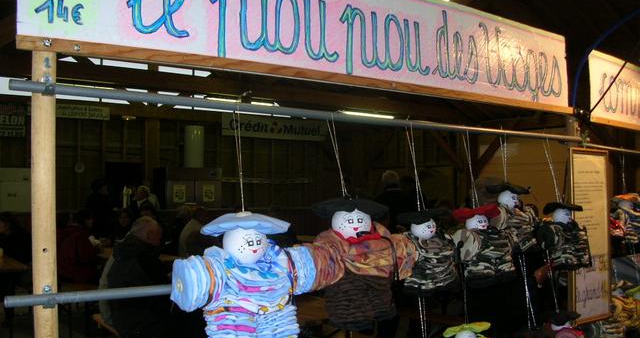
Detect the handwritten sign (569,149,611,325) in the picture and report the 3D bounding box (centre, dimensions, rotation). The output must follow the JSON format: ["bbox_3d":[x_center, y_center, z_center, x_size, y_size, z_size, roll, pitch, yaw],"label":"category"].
[{"bbox_3d":[1.046,0.261,2.500,0.285,0.670,0.030,2,-3,-37],"label":"handwritten sign"}]

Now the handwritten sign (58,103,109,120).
[{"bbox_3d":[-4.147,-0.999,11.300,0.990,0.250,0.020,1,-3,-25],"label":"handwritten sign"}]

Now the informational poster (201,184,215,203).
[{"bbox_3d":[-2.042,0.452,11.850,0.215,0.305,0.010,1,-3,-25],"label":"informational poster"}]

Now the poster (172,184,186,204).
[{"bbox_3d":[-2.510,0.445,11.600,0.215,0.305,0.010,1,-3,-25],"label":"poster"}]

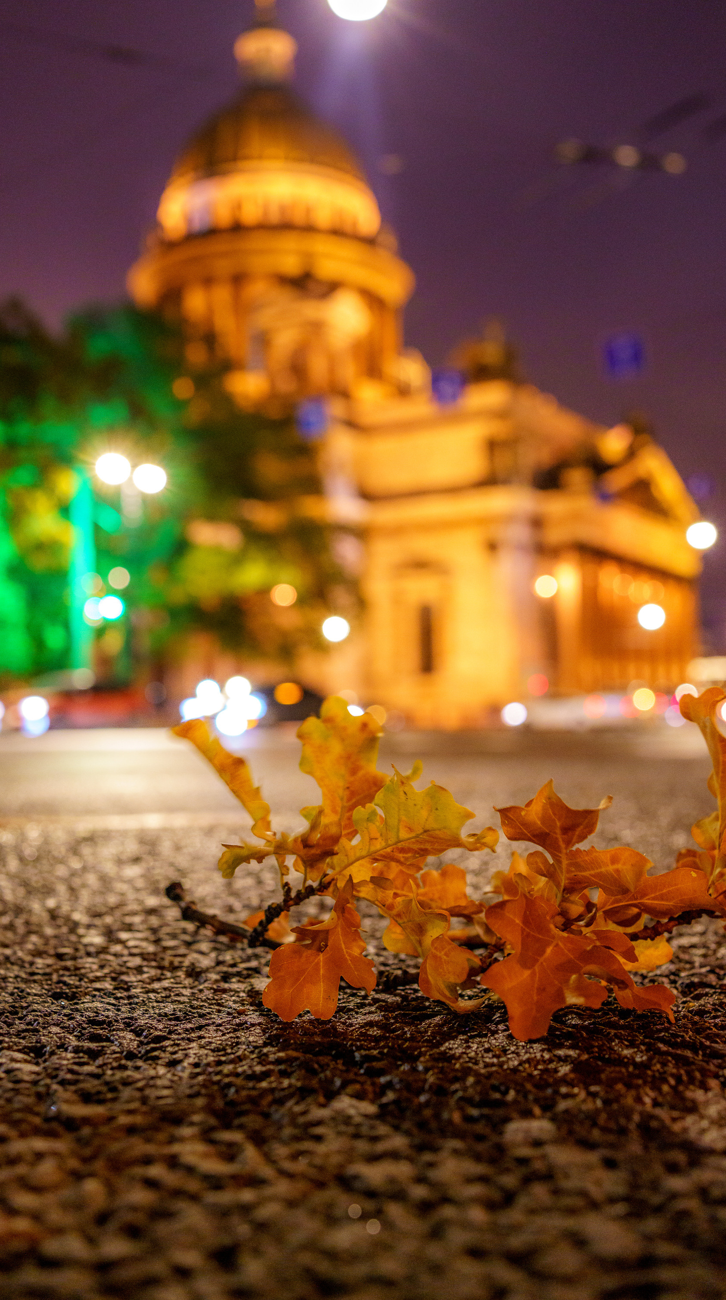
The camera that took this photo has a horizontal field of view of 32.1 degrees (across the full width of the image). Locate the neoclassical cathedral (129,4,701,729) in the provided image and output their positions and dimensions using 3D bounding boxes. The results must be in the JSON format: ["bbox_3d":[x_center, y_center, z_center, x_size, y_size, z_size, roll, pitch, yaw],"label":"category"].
[{"bbox_3d":[-12.098,-40.689,171.259,111.300,101.500,97.600,-3,-4,30],"label":"neoclassical cathedral"}]

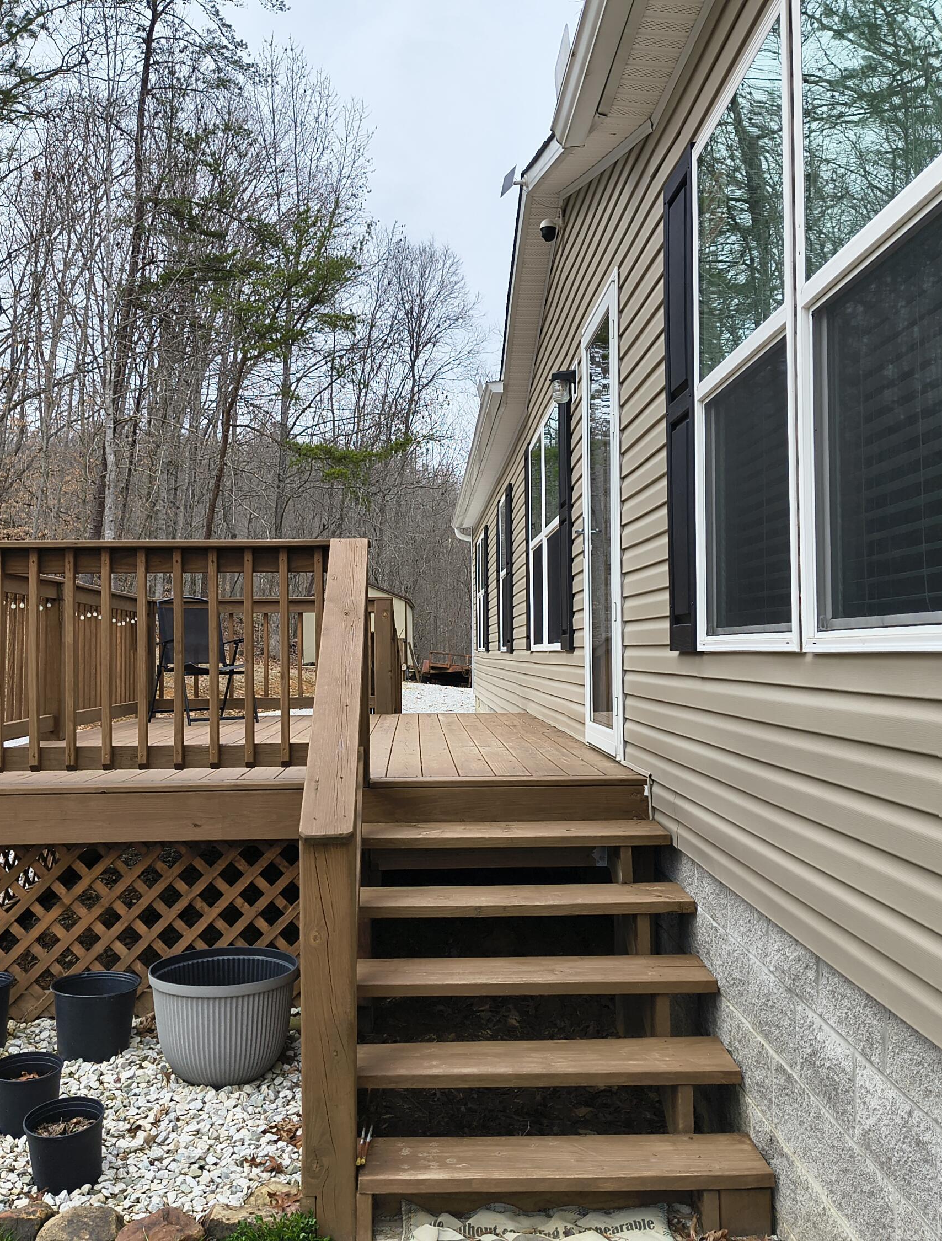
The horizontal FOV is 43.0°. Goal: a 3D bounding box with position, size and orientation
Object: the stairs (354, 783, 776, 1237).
[{"bbox_3d":[0.220,1.169,3.945,1.155,1.143,1.310,0,-1,-3],"label":"stairs"}]

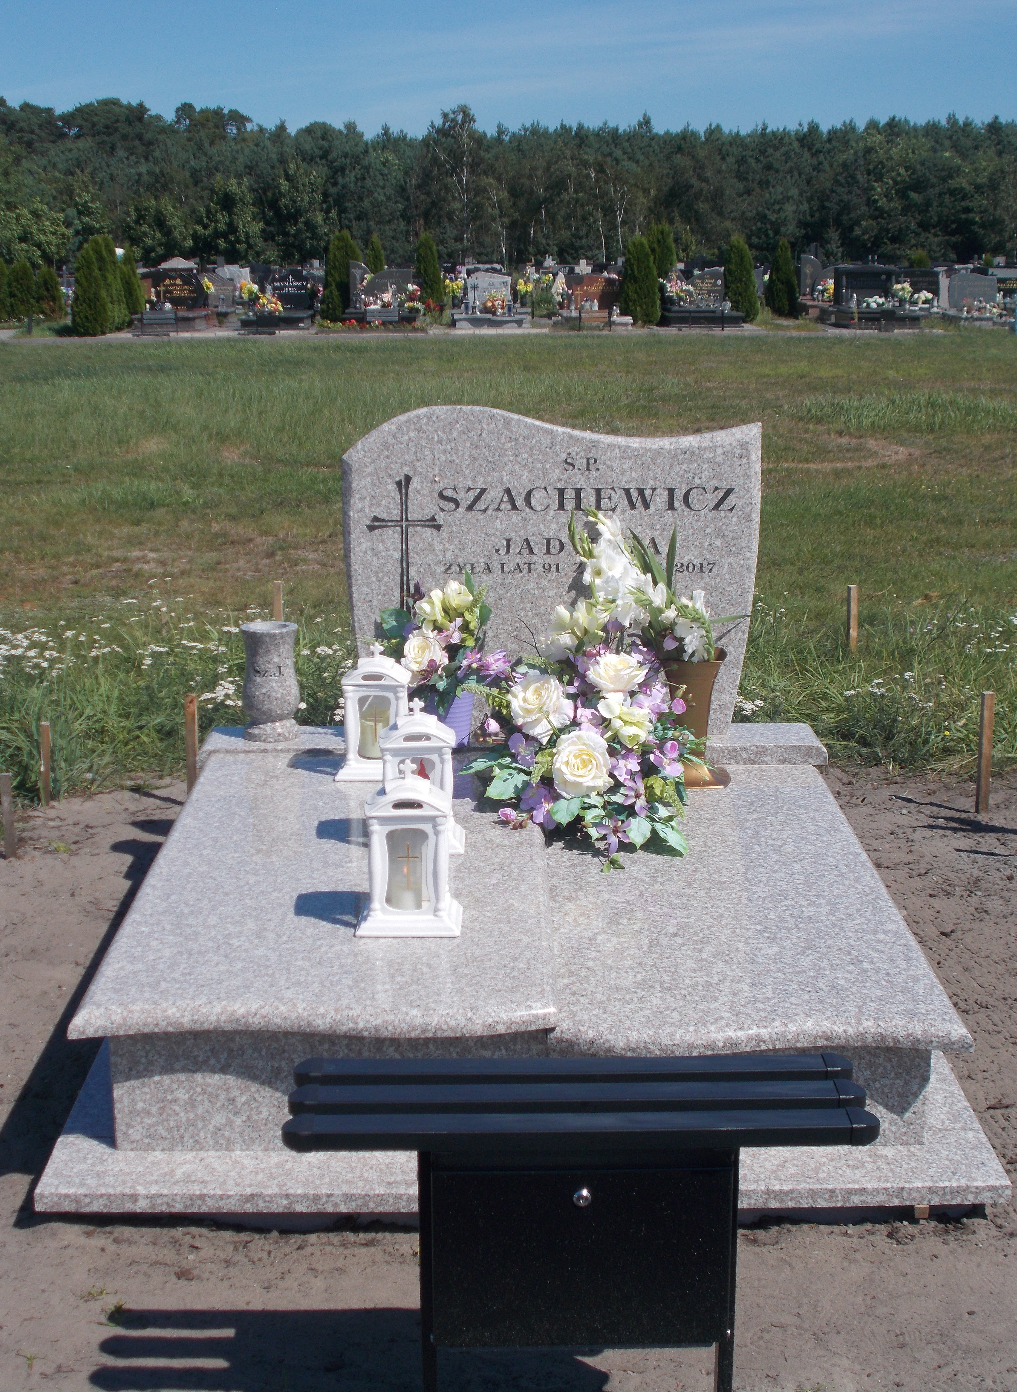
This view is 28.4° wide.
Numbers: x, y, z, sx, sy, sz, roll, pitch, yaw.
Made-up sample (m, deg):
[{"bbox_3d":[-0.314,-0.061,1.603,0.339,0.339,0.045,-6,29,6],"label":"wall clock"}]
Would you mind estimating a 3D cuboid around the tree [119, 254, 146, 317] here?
[{"bbox_3d":[-7.486,-8.221,40.000,0.541,1.336,0.541,0,14,0],"label":"tree"}]

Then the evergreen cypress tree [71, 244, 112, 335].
[{"bbox_3d":[-7.260,-7.070,35.000,0.680,1.580,0.680,0,13,0],"label":"evergreen cypress tree"}]

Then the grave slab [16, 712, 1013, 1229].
[{"bbox_3d":[0.017,0.447,3.978,1.550,0.369,1.782,0,13,0],"label":"grave slab"}]

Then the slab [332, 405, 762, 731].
[{"bbox_3d":[0.099,-0.282,4.605,0.935,0.761,0.082,0,13,0],"label":"slab"}]

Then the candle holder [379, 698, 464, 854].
[{"bbox_3d":[-0.180,0.144,3.945,0.186,0.291,0.163,0,13,0],"label":"candle holder"}]

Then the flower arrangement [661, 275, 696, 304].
[{"bbox_3d":[3.149,-7.515,37.200,0.620,0.500,0.450,0,13,0],"label":"flower arrangement"}]

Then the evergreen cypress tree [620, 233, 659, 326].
[{"bbox_3d":[2.496,-7.923,38.300,0.787,1.664,0.787,0,14,0],"label":"evergreen cypress tree"}]

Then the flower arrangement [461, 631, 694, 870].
[{"bbox_3d":[0.131,0.088,3.874,0.435,0.355,0.420,0,14,0],"label":"flower arrangement"}]

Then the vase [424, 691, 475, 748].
[{"bbox_3d":[-0.140,0.045,4.382,0.128,0.115,0.128,0,14,0],"label":"vase"}]

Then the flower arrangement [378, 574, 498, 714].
[{"bbox_3d":[-0.148,-0.109,4.271,0.250,0.275,0.220,0,14,0],"label":"flower arrangement"}]

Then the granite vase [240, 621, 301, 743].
[{"bbox_3d":[-0.523,-0.032,4.416,0.128,0.250,0.128,0,14,0],"label":"granite vase"}]

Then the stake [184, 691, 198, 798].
[{"bbox_3d":[-0.900,0.156,5.720,0.033,0.335,0.033,0,13,0],"label":"stake"}]

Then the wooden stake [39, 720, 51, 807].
[{"bbox_3d":[-1.198,0.175,5.172,0.027,0.236,0.027,0,14,0],"label":"wooden stake"}]

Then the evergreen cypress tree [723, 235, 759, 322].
[{"bbox_3d":[4.340,-7.778,37.500,0.670,1.580,0.670,0,13,0],"label":"evergreen cypress tree"}]

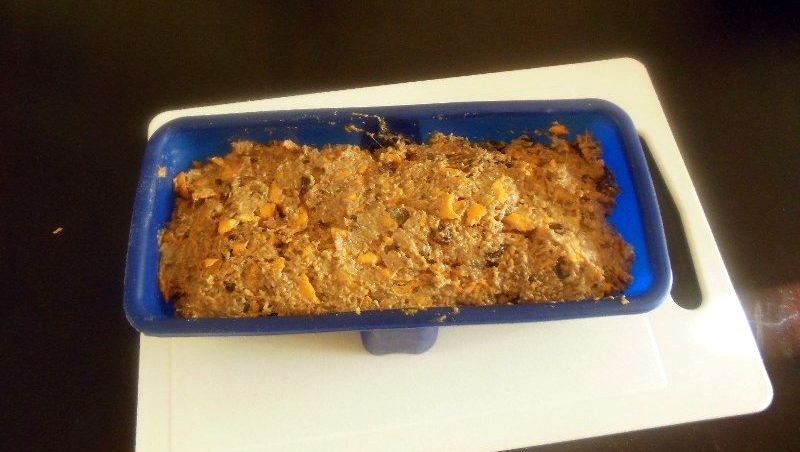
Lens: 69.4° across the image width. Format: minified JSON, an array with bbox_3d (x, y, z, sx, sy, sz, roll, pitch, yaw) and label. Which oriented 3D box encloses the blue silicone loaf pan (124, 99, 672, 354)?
[{"bbox_3d":[-0.003,0.004,0.335,0.270,0.067,0.126,-3,66,0],"label":"blue silicone loaf pan"}]

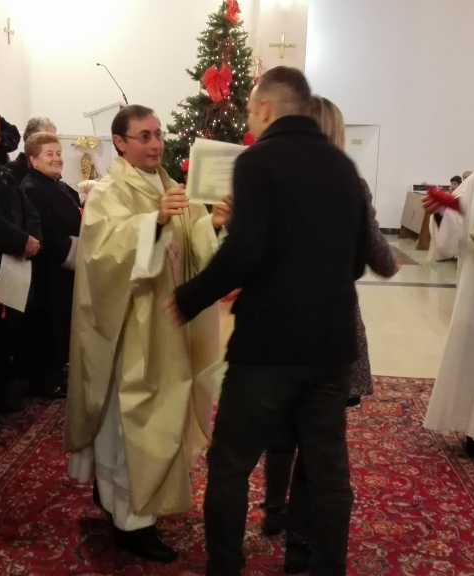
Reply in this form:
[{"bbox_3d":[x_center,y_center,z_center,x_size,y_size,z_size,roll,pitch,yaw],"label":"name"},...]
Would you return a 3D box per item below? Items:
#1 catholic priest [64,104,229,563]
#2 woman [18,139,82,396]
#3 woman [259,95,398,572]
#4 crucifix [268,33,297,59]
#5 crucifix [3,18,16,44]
[{"bbox_3d":[-0.350,0.144,2.798,0.580,1.640,0.620,8,12,36],"label":"catholic priest"},{"bbox_3d":[-1.123,-0.132,4.546,0.370,1.560,0.490,10,13,40],"label":"woman"},{"bbox_3d":[0.320,0.166,2.700,0.490,1.660,0.430,-4,11,-27],"label":"woman"},{"bbox_3d":[0.774,-4.137,12.972,0.480,0.460,0.040,2,10,0],"label":"crucifix"},{"bbox_3d":[-2.606,-2.935,8.700,0.035,0.285,0.300,2,10,2],"label":"crucifix"}]

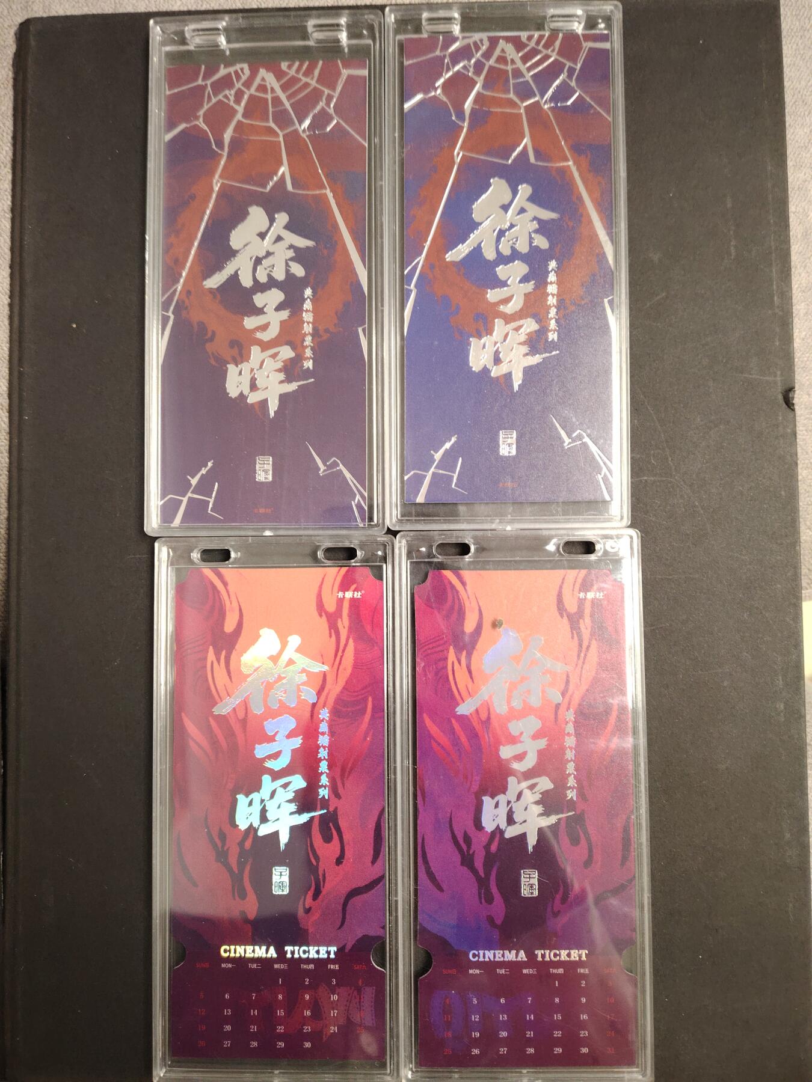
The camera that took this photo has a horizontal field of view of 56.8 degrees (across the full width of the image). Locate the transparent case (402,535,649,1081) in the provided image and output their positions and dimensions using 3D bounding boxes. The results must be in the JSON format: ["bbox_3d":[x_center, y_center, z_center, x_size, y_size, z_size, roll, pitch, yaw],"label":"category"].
[{"bbox_3d":[0.033,0.074,0.215,0.070,0.006,0.155,-1,88,2],"label":"transparent case"}]

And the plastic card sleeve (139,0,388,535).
[{"bbox_3d":[-0.041,-0.079,0.223,0.070,0.006,0.155,0,88,2],"label":"plastic card sleeve"}]

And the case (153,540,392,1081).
[{"bbox_3d":[-0.037,0.076,0.217,0.070,0.006,0.155,-1,88,2],"label":"case"}]

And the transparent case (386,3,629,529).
[{"bbox_3d":[0.029,-0.081,0.222,0.070,0.006,0.155,0,88,2],"label":"transparent case"}]

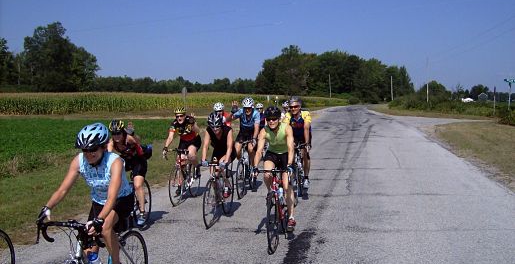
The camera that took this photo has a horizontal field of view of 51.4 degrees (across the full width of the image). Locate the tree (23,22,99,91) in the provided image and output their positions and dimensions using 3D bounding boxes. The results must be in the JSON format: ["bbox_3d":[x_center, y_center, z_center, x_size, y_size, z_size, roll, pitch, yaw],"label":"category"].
[{"bbox_3d":[-47.784,-16.574,129.268,18.000,20.500,16.200,0,3,0],"label":"tree"}]

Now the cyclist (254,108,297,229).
[{"bbox_3d":[0.264,0.474,6.499,0.530,1.570,0.930,1,3,13],"label":"cyclist"}]

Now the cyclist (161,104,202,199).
[{"bbox_3d":[-1.218,0.341,9.126,0.640,1.560,0.880,1,3,11],"label":"cyclist"}]

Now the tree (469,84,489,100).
[{"bbox_3d":[128.345,-20.849,309.248,11.500,10.500,10.350,0,3,0],"label":"tree"}]

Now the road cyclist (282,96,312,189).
[{"bbox_3d":[0.752,0.207,9.211,0.540,1.610,0.920,1,3,12],"label":"road cyclist"}]

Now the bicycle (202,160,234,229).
[{"bbox_3d":[-0.531,0.794,7.664,0.440,0.980,1.660,1,3,12],"label":"bicycle"}]

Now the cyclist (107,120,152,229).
[{"bbox_3d":[-1.510,0.517,6.627,0.500,1.400,0.930,1,3,9],"label":"cyclist"}]

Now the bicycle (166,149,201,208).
[{"bbox_3d":[-1.221,0.701,9.147,0.440,0.980,1.660,1,3,11],"label":"bicycle"}]

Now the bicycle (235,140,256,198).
[{"bbox_3d":[-0.173,0.667,9.852,0.440,0.980,1.660,1,3,13],"label":"bicycle"}]

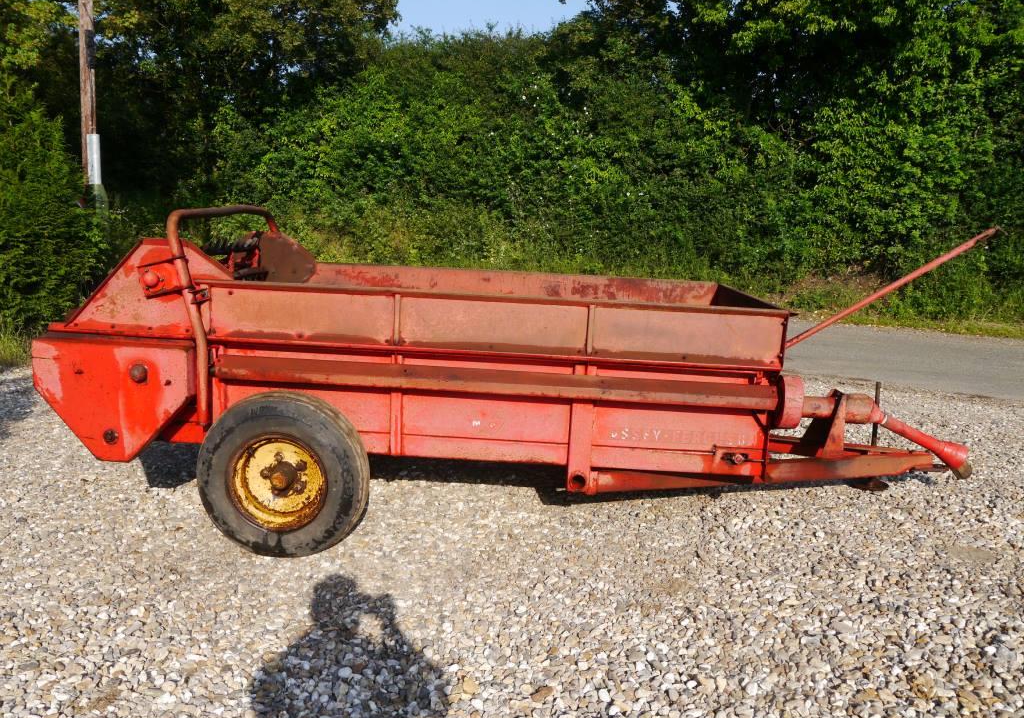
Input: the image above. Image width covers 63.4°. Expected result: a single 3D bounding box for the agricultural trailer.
[{"bbox_3d":[0.185,0.012,4.339,4.620,1.520,1.470,2,11,0],"label":"agricultural trailer"}]

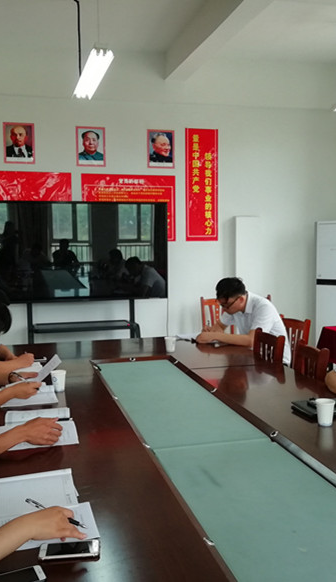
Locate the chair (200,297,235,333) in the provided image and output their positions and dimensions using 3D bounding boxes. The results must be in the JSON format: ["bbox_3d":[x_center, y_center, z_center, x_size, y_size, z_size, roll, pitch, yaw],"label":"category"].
[{"bbox_3d":[0.598,0.544,6.153,0.430,0.920,0.500,-1,5,-15],"label":"chair"}]

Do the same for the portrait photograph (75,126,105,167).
[{"bbox_3d":[-0.754,-1.428,5.793,0.292,0.383,0.015,-1,5,-15],"label":"portrait photograph"}]

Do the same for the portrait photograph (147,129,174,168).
[{"bbox_3d":[-0.060,-1.447,5.975,0.292,0.383,0.015,-1,5,-15],"label":"portrait photograph"}]

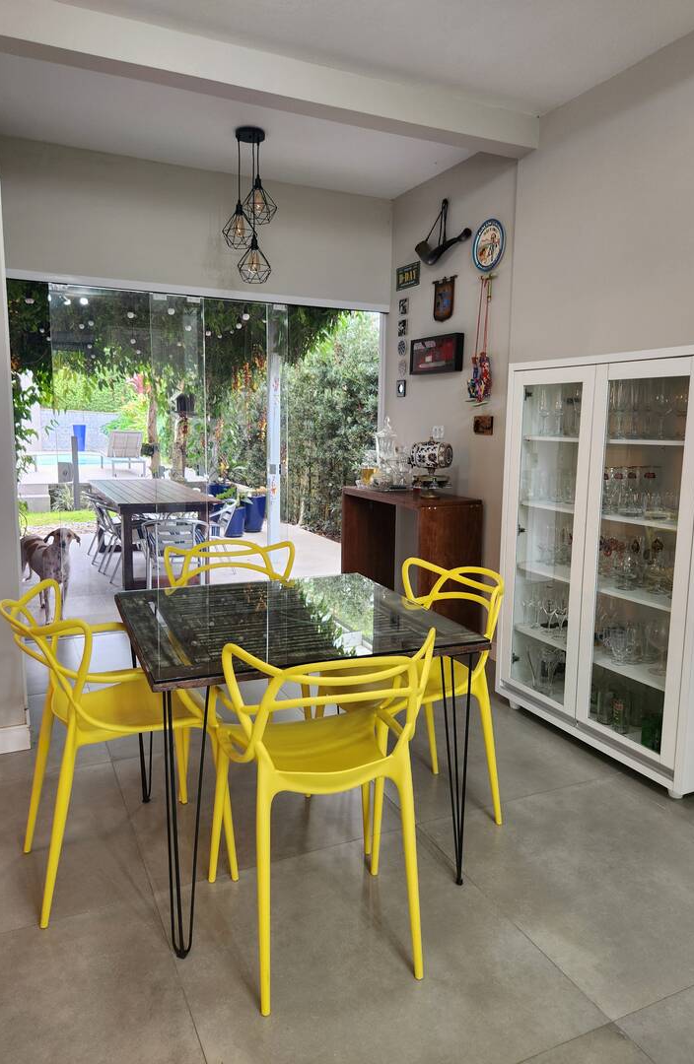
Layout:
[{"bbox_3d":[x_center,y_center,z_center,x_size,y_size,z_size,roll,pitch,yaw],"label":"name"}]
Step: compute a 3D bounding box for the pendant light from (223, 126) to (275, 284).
[{"bbox_3d":[-0.535,-1.789,3.909,0.300,0.785,0.280,-3,10,-25],"label":"pendant light"}]

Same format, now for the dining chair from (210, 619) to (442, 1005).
[{"bbox_3d":[-0.075,0.656,1.880,0.542,0.860,0.580,-2,9,-18],"label":"dining chair"}]

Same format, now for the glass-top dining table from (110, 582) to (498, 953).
[{"bbox_3d":[-0.205,0.639,2.293,0.924,0.762,0.931,-3,9,-23],"label":"glass-top dining table"}]

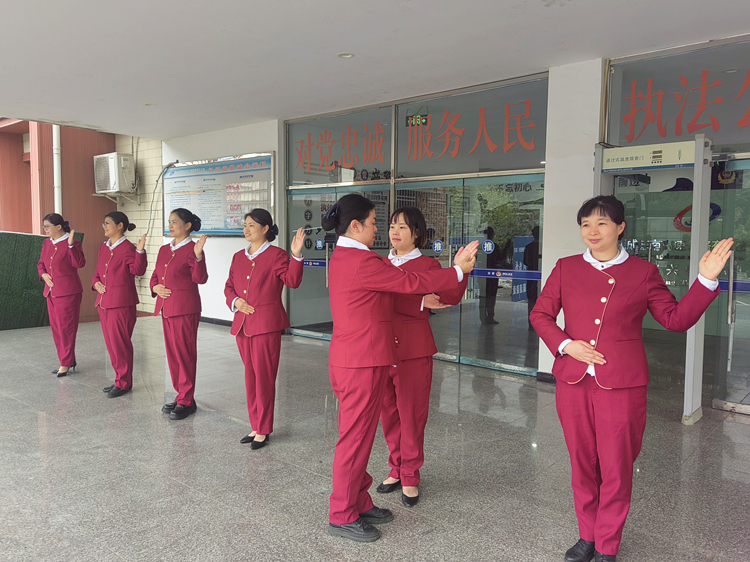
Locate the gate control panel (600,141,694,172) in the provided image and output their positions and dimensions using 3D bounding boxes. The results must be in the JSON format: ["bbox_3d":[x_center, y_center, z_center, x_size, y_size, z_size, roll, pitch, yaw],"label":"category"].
[{"bbox_3d":[2.218,-0.982,4.722,0.683,0.201,0.180,4,5,39],"label":"gate control panel"}]

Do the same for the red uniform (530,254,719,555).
[{"bbox_3d":[1.032,0.547,2.493,0.770,1.310,0.350,3,5,32],"label":"red uniform"}]

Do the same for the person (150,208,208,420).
[{"bbox_3d":[-1.551,0.253,4.585,0.600,1.630,0.380,3,5,37],"label":"person"}]

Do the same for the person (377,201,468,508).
[{"bbox_3d":[0.204,0.394,3.093,0.640,1.580,0.430,3,4,28],"label":"person"}]

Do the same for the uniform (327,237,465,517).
[{"bbox_3d":[0.076,0.490,2.779,0.660,1.330,0.460,1,4,12],"label":"uniform"}]

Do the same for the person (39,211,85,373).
[{"bbox_3d":[-3.249,0.140,6.033,0.590,1.630,0.380,2,4,26],"label":"person"}]

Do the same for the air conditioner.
[{"bbox_3d":[-4.803,-1.970,10.815,0.858,0.673,0.323,4,5,39],"label":"air conditioner"}]

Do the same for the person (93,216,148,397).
[{"bbox_3d":[-2.325,0.204,5.210,0.600,1.630,0.380,3,5,35],"label":"person"}]

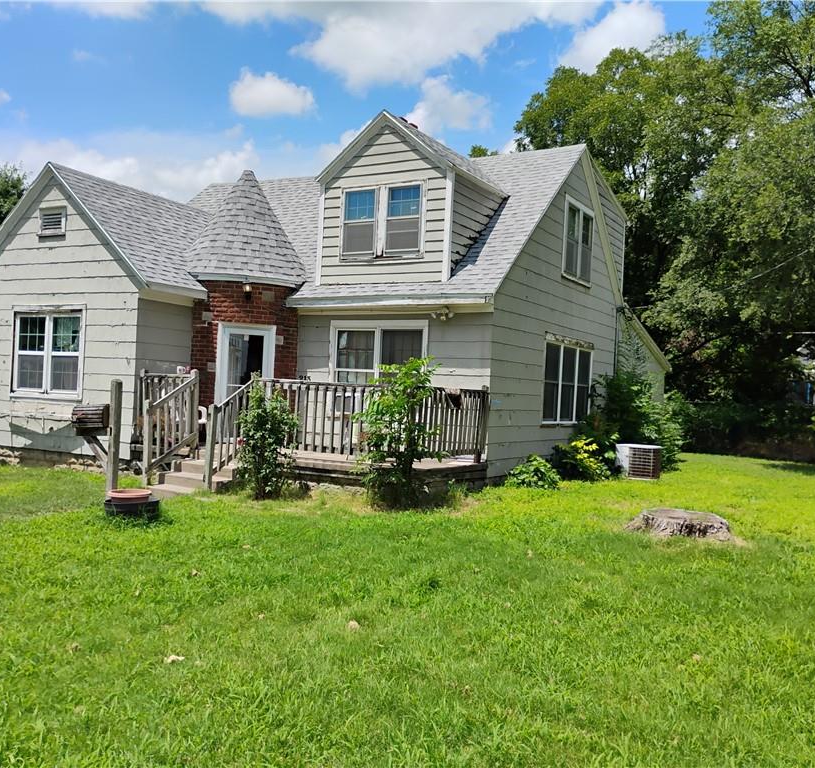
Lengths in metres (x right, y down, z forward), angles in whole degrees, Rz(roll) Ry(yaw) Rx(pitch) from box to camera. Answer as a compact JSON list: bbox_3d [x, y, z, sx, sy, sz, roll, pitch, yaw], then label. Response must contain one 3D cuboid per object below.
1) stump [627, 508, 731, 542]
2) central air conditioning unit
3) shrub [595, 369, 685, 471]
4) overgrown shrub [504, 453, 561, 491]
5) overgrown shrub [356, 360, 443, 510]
[{"bbox_3d":[2.967,1.527,9.050,1.100,0.240,1.000,2,-1,0],"label":"stump"},{"bbox_3d":[3.929,1.286,13.975,0.620,0.580,0.620,2,-1,30],"label":"central air conditioning unit"},{"bbox_3d":[4.397,0.670,15.600,1.680,1.900,1.600,2,-1,0],"label":"shrub"},{"bbox_3d":[1.814,1.263,12.000,0.830,0.500,0.750,2,-1,0],"label":"overgrown shrub"},{"bbox_3d":[-0.102,0.603,10.500,1.100,1.850,1.050,2,-1,0],"label":"overgrown shrub"}]

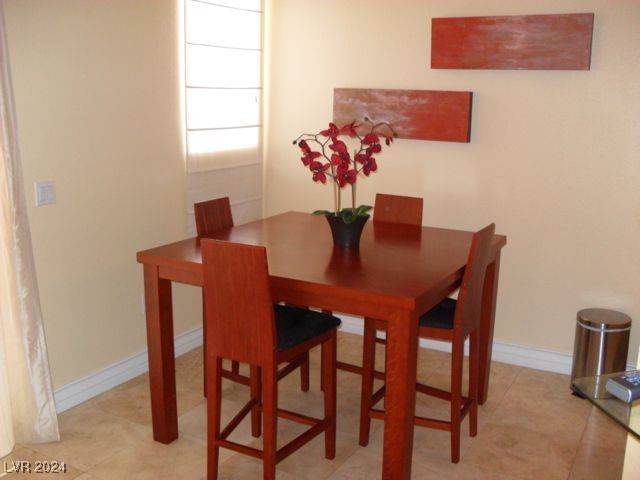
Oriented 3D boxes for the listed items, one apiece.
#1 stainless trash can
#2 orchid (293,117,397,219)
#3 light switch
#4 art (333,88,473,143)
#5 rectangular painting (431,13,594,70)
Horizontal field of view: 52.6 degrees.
[{"bbox_3d":[1.562,0.641,3.605,0.280,0.450,0.280,1,12,0],"label":"stainless trash can"},{"bbox_3d":[0.110,-0.336,3.010,0.480,0.475,0.320,1,12,0],"label":"orchid"},{"bbox_3d":[-1.292,-0.220,3.061,0.014,0.115,0.115,7,14,28],"label":"light switch"},{"bbox_3d":[0.501,-0.785,4.071,0.914,0.303,0.048,7,14,28],"label":"art"},{"bbox_3d":[1.074,-1.119,3.678,0.914,0.303,0.048,7,14,28],"label":"rectangular painting"}]

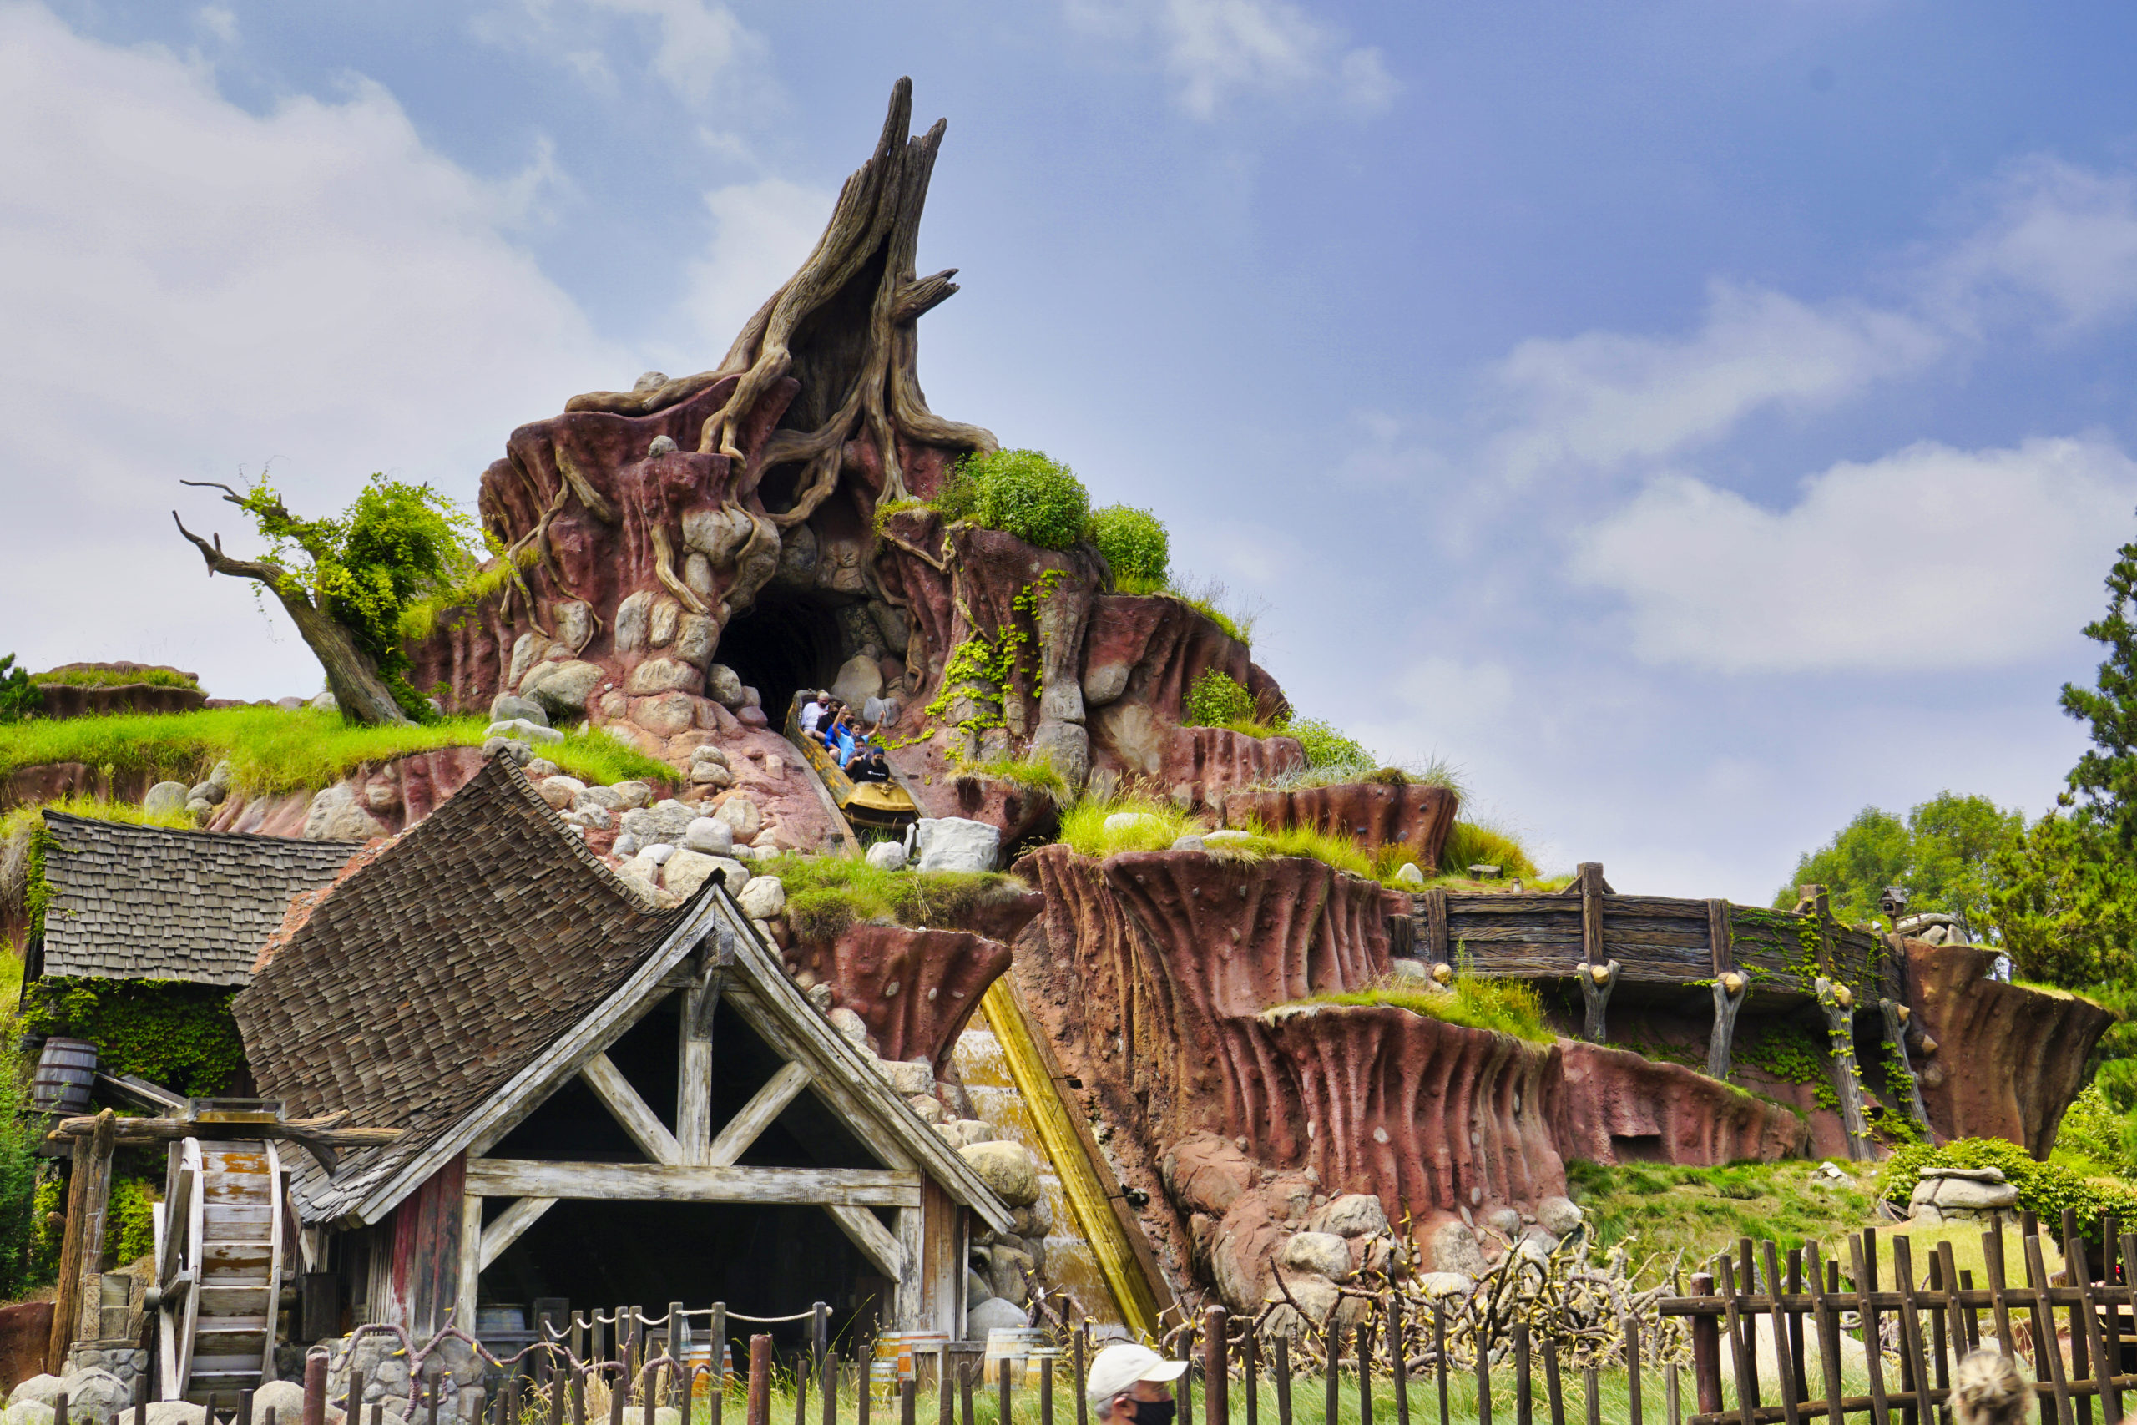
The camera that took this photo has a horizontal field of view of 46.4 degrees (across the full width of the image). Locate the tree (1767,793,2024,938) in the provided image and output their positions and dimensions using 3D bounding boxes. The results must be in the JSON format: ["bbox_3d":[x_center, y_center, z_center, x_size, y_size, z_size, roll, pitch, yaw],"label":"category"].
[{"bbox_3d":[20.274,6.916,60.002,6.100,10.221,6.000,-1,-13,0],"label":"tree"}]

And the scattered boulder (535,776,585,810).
[{"bbox_3d":[-7.765,1.235,38.080,0.765,0.520,0.650,-1,-13,0],"label":"scattered boulder"}]

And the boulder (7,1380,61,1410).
[{"bbox_3d":[-10.147,6.713,24.500,0.528,0.380,0.449,0,-15,0],"label":"boulder"}]

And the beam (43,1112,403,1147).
[{"bbox_3d":[-9.006,4.439,26.500,3.950,0.300,0.480,-5,-15,17],"label":"beam"}]

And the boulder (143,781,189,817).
[{"bbox_3d":[-12.017,1.177,33.200,0.593,0.510,0.534,0,-15,0],"label":"boulder"}]

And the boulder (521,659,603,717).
[{"bbox_3d":[-7.899,-0.365,39.000,1.292,0.910,0.969,0,-15,0],"label":"boulder"}]

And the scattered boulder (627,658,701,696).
[{"bbox_3d":[-6.474,-0.562,39.948,1.204,0.635,0.850,-1,-13,0],"label":"scattered boulder"}]

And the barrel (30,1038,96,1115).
[{"bbox_3d":[-11.544,4.185,28.700,0.630,0.840,0.630,0,-15,0],"label":"barrel"}]

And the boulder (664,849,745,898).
[{"bbox_3d":[-4.885,2.222,33.700,1.211,0.710,0.969,0,-15,0],"label":"boulder"}]

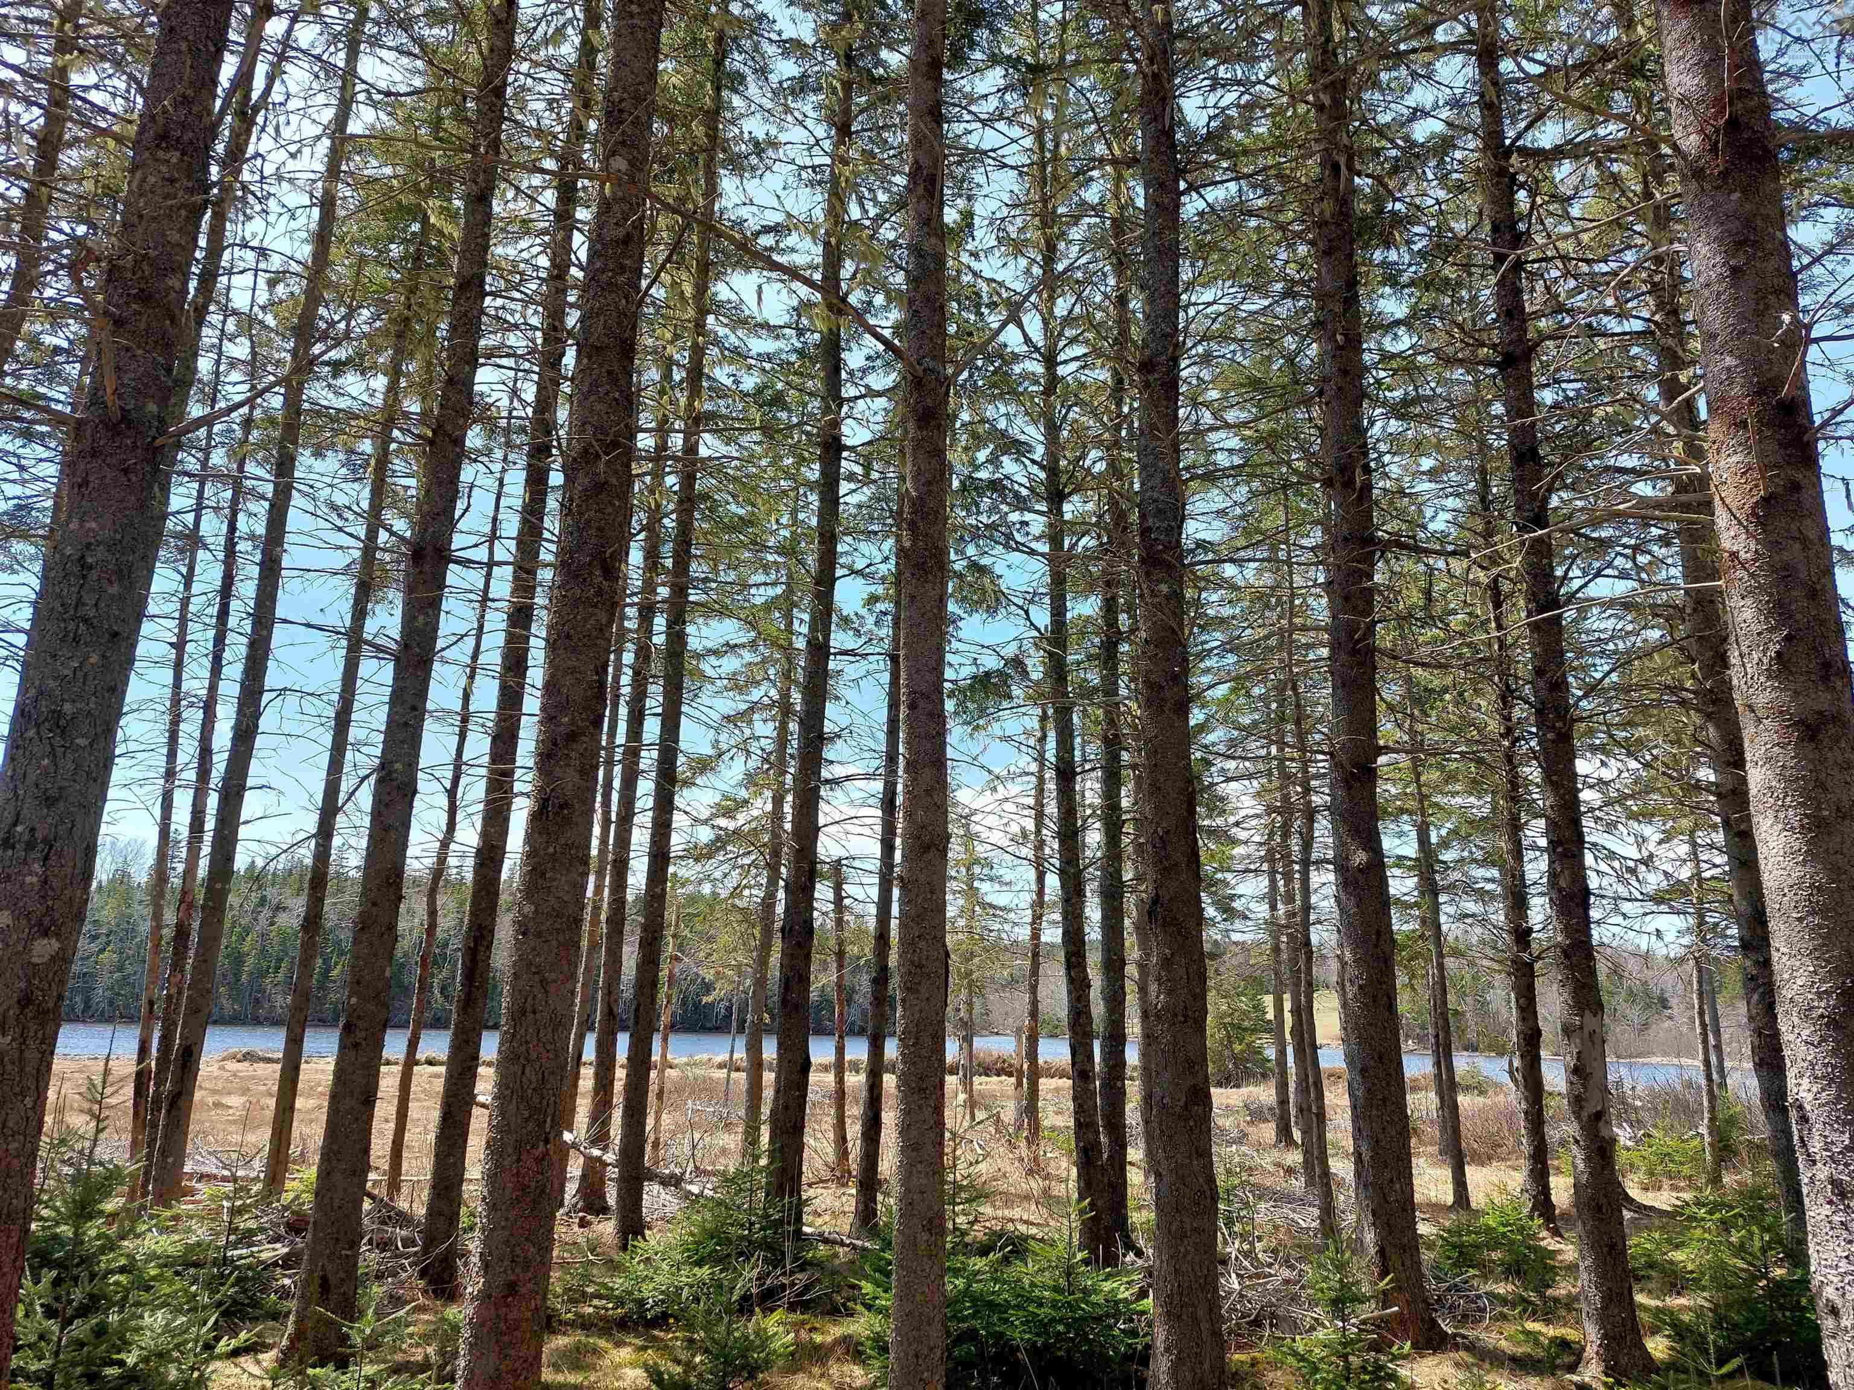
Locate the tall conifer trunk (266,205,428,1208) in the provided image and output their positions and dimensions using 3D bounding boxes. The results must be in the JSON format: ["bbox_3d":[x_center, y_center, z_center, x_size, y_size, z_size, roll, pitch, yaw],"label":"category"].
[{"bbox_3d":[-5.630,-0.427,12.660,0.210,10.040,0.210,8,-16,-24],"label":"tall conifer trunk"}]

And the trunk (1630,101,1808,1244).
[{"bbox_3d":[7.108,-0.807,11.696,0.260,10.730,0.260,-8,-17,31],"label":"trunk"}]

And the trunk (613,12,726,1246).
[{"bbox_3d":[-2.086,-1.223,10.872,0.230,10.850,0.230,4,-14,-11],"label":"trunk"}]

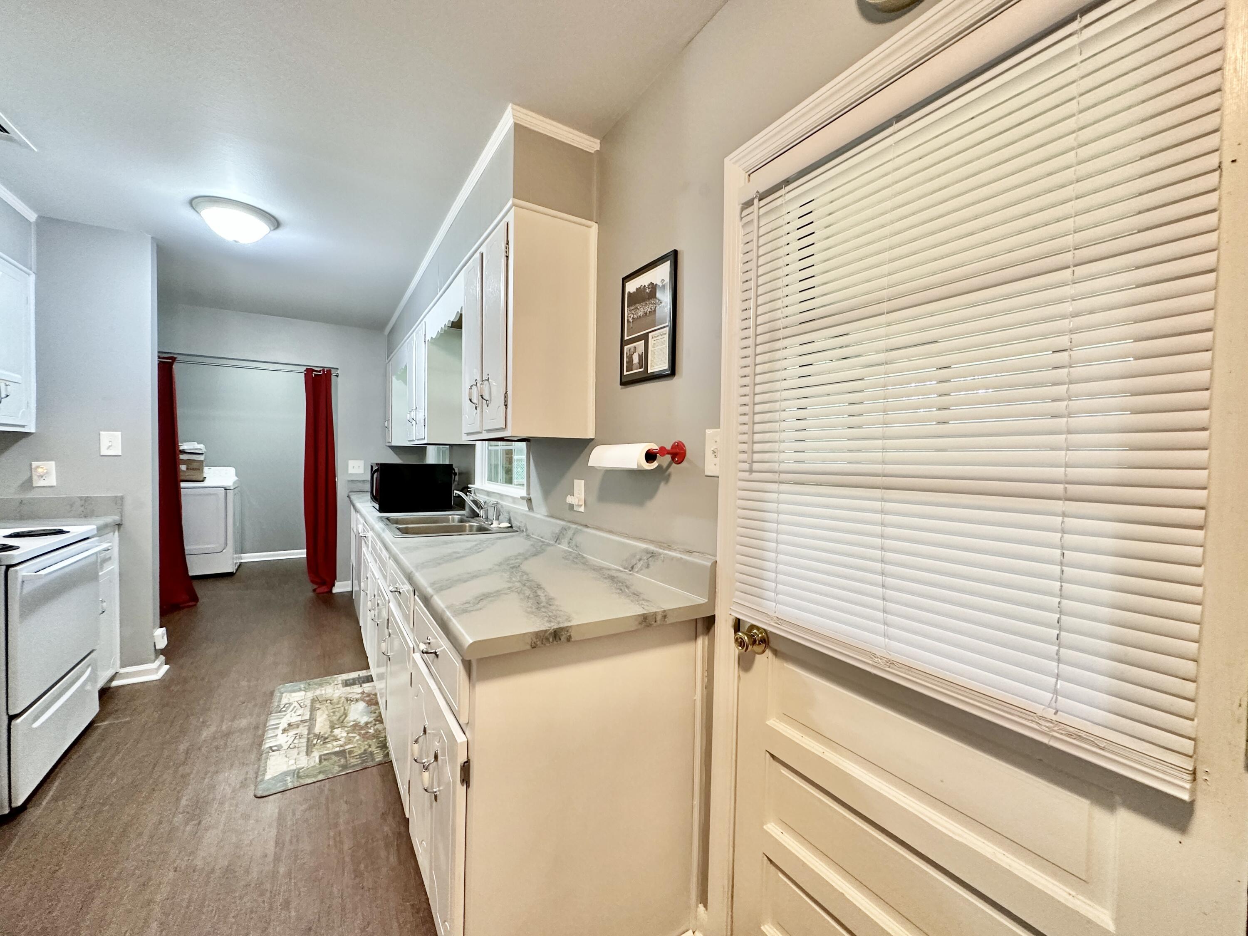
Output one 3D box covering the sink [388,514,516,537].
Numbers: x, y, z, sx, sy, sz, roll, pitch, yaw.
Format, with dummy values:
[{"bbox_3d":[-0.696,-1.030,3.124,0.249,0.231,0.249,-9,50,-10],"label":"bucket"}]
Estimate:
[{"bbox_3d":[-0.972,0.389,2.688,0.552,0.190,0.848,0,1,-31],"label":"sink"}]

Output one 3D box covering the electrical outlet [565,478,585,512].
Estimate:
[{"bbox_3d":[-0.193,0.110,1.978,0.042,0.123,0.085,0,1,-31],"label":"electrical outlet"}]

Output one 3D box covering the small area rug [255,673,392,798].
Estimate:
[{"bbox_3d":[-1.433,1.200,2.455,0.505,0.012,1.079,0,1,-31],"label":"small area rug"}]

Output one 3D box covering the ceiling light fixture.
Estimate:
[{"bbox_3d":[-1.909,-1.188,2.489,0.341,0.138,0.341,0,1,-31],"label":"ceiling light fixture"}]

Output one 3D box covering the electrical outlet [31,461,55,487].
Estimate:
[{"bbox_3d":[-2.941,0.030,2.556,0.080,0.122,0.018,0,1,-31],"label":"electrical outlet"}]

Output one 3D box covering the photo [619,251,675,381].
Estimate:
[{"bbox_3d":[0.072,-0.445,1.539,0.020,0.358,0.298,0,1,-31],"label":"photo"}]

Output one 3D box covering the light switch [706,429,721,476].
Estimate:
[{"bbox_3d":[0.232,-0.039,1.303,0.018,0.125,0.081,0,1,-31],"label":"light switch"}]

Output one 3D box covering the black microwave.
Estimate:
[{"bbox_3d":[-1.473,0.123,3.476,0.470,0.309,0.535,0,1,-31],"label":"black microwave"}]

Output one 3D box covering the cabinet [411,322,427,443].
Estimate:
[{"bbox_3d":[-1.214,-0.552,3.366,0.317,0.786,0.771,0,1,-31],"label":"cabinet"}]

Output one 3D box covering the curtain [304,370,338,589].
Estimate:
[{"bbox_3d":[-2.763,0.122,4.586,0.252,2.028,0.109,0,1,-31],"label":"curtain"}]

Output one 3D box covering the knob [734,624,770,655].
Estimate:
[{"bbox_3d":[0.282,0.396,1.148,0.060,0.068,0.068,0,1,-31],"label":"knob"}]

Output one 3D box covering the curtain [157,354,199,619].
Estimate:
[{"bbox_3d":[-3.634,0.133,4.050,0.328,2.047,0.182,0,1,-31],"label":"curtain"}]

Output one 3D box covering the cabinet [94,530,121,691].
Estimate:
[{"bbox_3d":[-2.890,0.735,2.406,0.621,0.852,0.365,0,1,-31],"label":"cabinet"}]

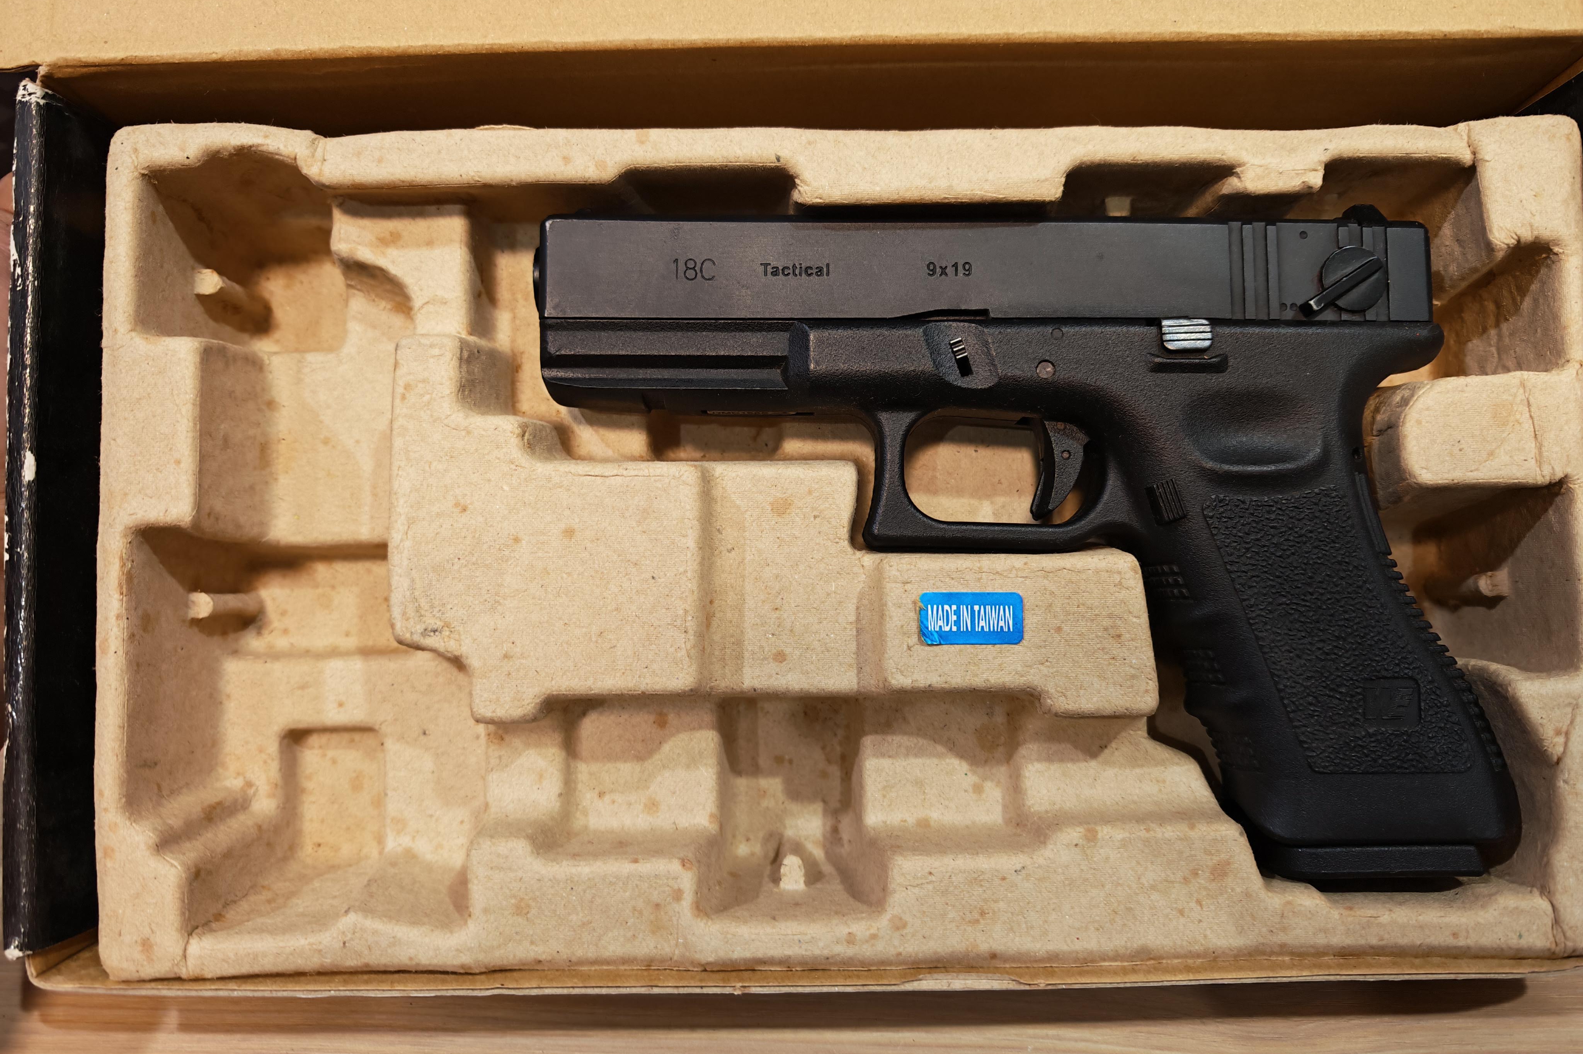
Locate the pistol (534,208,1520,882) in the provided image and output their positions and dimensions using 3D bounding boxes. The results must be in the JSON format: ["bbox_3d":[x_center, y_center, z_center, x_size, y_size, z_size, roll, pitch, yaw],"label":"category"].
[{"bbox_3d":[0.046,-0.001,0.234,0.204,0.032,0.140,0,85,0],"label":"pistol"}]

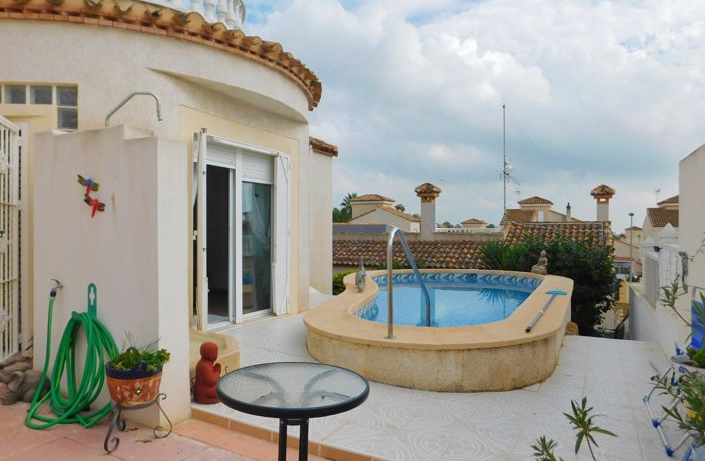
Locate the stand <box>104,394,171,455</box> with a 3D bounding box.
[{"bbox_3d":[-1.333,1.136,2.830,0.370,0.275,0.360,0,0,26],"label":"stand"}]

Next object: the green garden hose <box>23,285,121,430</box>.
[{"bbox_3d":[-2.001,0.820,3.162,0.800,0.885,0.340,0,0,26],"label":"green garden hose"}]

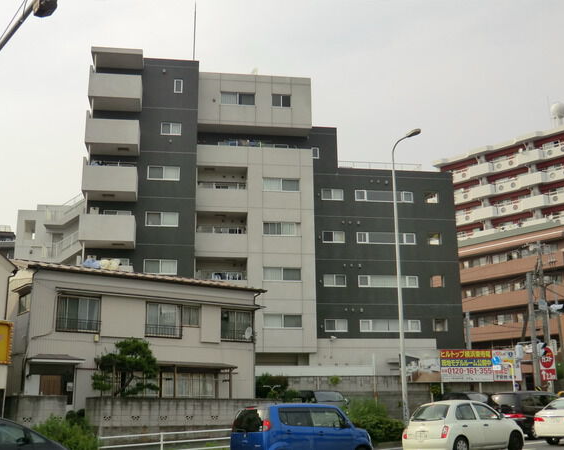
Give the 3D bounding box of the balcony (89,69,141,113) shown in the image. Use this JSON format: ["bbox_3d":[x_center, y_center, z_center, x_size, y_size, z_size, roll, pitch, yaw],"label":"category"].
[{"bbox_3d":[-9.971,-8.007,41.931,3.000,1.560,1.950,1,-15,-7],"label":"balcony"}]

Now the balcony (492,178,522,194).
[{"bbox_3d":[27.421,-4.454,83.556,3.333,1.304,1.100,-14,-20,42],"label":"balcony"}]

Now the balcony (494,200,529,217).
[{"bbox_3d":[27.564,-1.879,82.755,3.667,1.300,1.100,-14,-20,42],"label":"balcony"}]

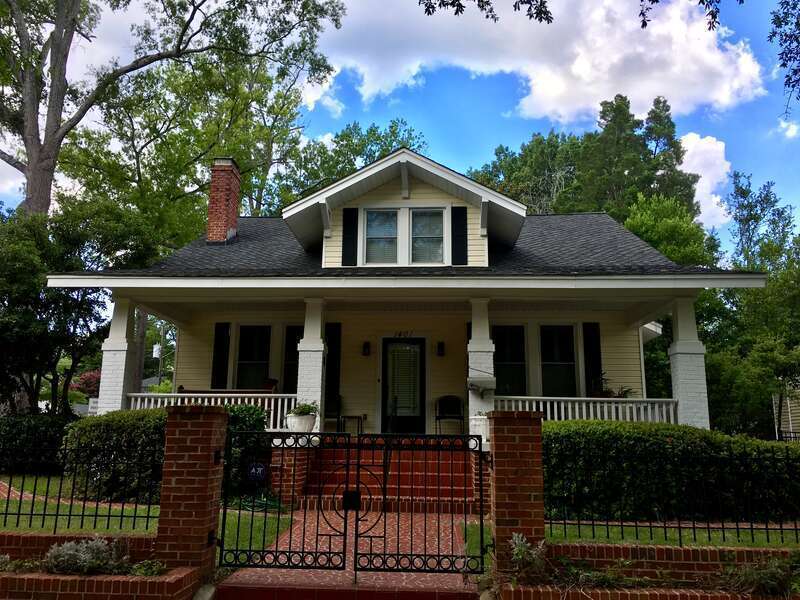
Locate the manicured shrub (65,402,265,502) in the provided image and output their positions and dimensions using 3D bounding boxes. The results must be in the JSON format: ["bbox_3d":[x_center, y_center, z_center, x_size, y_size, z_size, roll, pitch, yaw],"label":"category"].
[{"bbox_3d":[-3.430,2.266,10.117,2.800,1.400,1.200,0,-11,3],"label":"manicured shrub"}]

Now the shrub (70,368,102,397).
[{"bbox_3d":[-12.859,3.406,27.666,1.500,1.400,1.400,0,-11,3],"label":"shrub"}]

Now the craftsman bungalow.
[{"bbox_3d":[0.320,0.612,17.337,11.350,7.700,13.800,0,-11,3],"label":"craftsman bungalow"}]

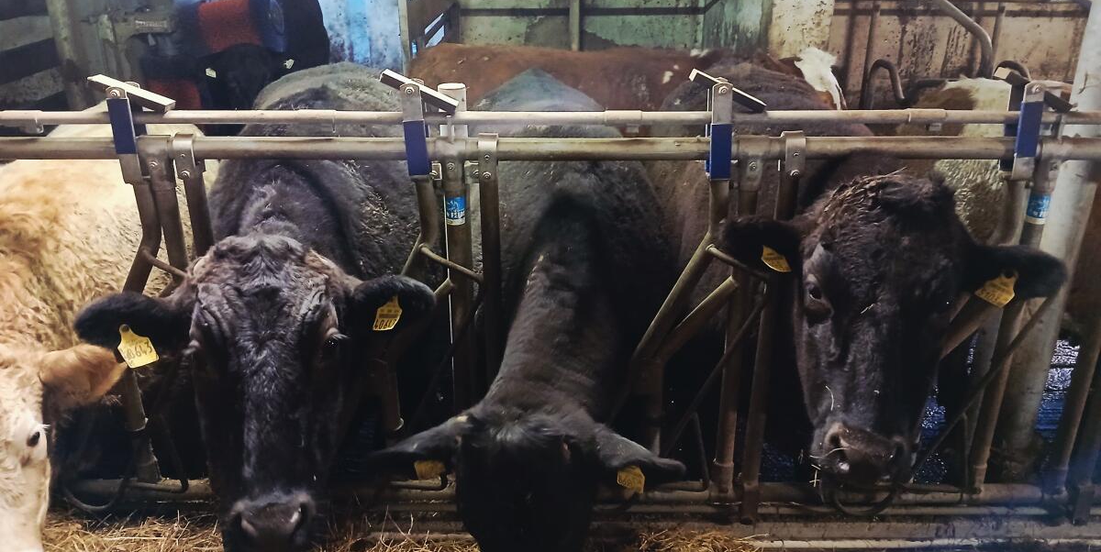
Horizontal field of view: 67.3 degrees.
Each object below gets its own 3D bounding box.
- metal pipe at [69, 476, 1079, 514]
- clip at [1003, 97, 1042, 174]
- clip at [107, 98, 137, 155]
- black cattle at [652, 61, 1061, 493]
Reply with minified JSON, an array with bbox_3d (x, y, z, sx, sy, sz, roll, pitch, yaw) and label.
[{"bbox_3d":[0.058,0.580,2.210,2.720,0.055,0.055,0,22,0],"label":"metal pipe"},{"bbox_3d":[1.058,-0.316,1.853,0.055,0.150,0.070,0,22,0],"label":"clip"},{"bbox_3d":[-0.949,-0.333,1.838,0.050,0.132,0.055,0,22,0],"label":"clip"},{"bbox_3d":[0.680,0.116,2.585,0.660,1.360,2.320,3,22,7],"label":"black cattle"}]

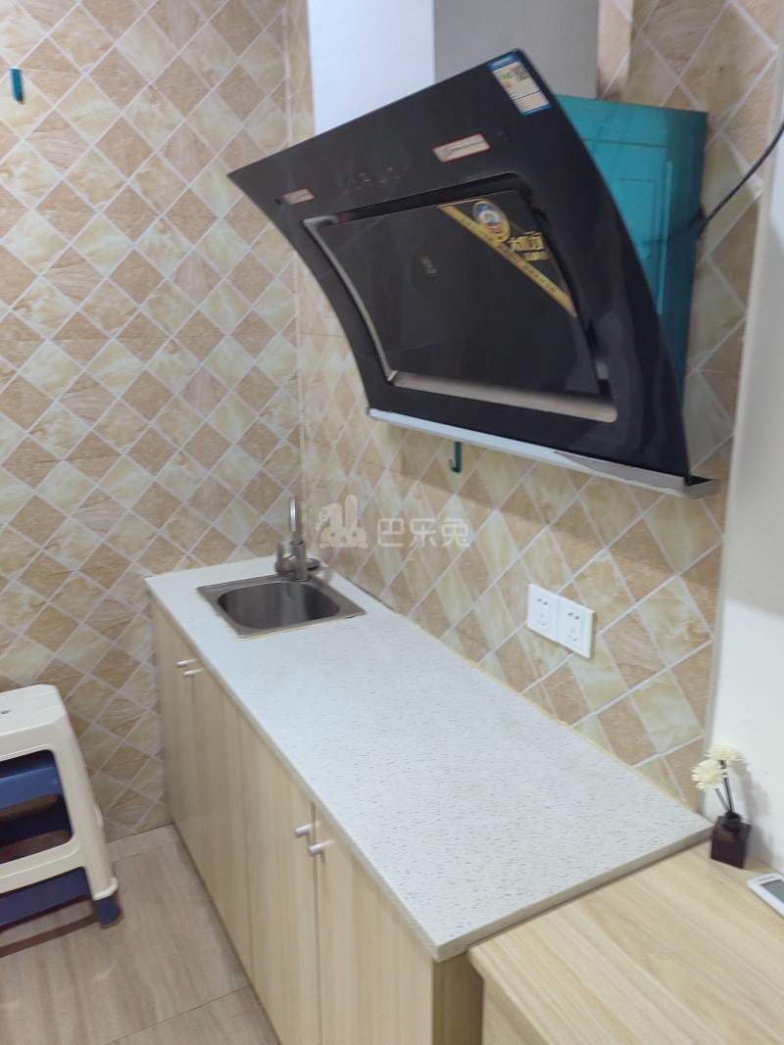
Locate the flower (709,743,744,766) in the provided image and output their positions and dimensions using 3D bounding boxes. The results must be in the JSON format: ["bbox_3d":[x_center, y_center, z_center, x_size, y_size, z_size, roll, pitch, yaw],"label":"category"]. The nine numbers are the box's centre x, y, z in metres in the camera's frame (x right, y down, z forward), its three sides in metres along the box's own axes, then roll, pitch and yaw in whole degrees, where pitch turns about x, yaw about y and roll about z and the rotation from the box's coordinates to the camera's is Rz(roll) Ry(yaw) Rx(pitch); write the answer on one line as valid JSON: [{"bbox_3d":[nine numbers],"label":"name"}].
[{"bbox_3d":[0.475,0.330,1.160,0.048,0.026,0.048,8,18,29],"label":"flower"}]

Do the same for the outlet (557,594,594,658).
[{"bbox_3d":[0.323,0.184,1.427,0.010,0.086,0.086,-9,17,-27],"label":"outlet"}]

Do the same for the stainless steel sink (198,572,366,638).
[{"bbox_3d":[-0.300,0.280,2.170,0.325,0.160,0.385,-9,17,-27],"label":"stainless steel sink"}]

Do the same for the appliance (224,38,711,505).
[{"bbox_3d":[0.077,-0.359,1.331,0.381,0.484,0.906,-9,17,-27],"label":"appliance"}]

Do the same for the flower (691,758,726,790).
[{"bbox_3d":[0.454,0.362,1.172,0.048,0.032,0.048,-11,21,33],"label":"flower"}]

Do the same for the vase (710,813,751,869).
[{"bbox_3d":[0.493,0.455,1.184,0.044,0.067,0.044,8,18,29],"label":"vase"}]

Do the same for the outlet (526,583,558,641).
[{"bbox_3d":[0.282,0.164,1.500,0.010,0.086,0.086,-9,17,-27],"label":"outlet"}]

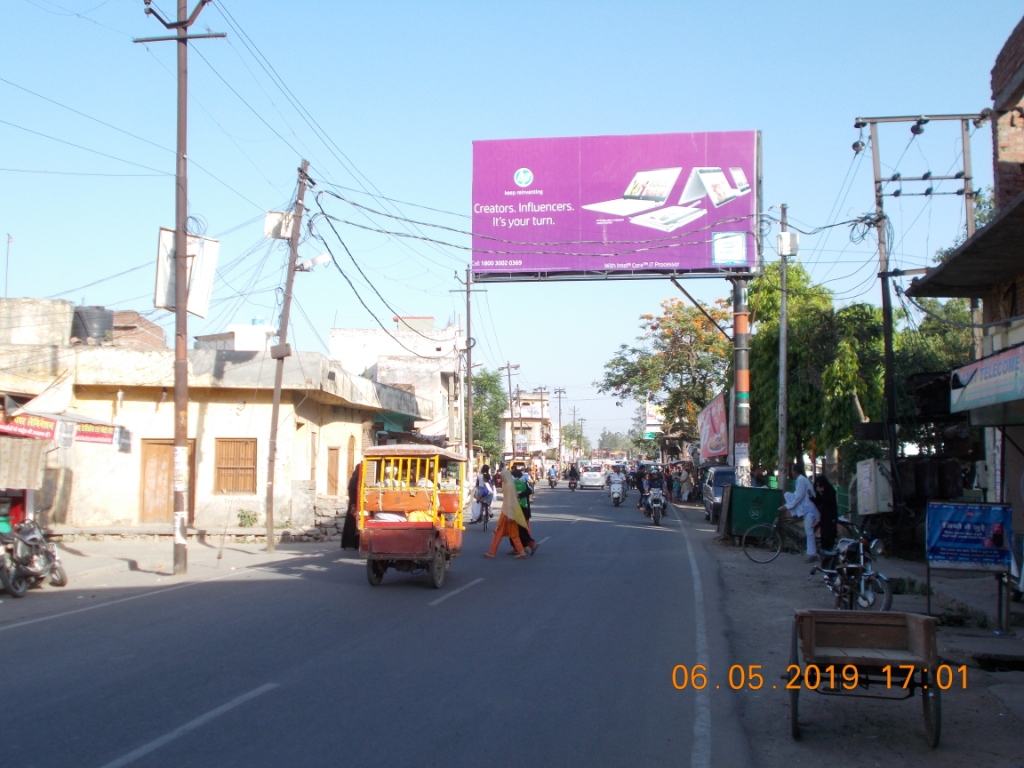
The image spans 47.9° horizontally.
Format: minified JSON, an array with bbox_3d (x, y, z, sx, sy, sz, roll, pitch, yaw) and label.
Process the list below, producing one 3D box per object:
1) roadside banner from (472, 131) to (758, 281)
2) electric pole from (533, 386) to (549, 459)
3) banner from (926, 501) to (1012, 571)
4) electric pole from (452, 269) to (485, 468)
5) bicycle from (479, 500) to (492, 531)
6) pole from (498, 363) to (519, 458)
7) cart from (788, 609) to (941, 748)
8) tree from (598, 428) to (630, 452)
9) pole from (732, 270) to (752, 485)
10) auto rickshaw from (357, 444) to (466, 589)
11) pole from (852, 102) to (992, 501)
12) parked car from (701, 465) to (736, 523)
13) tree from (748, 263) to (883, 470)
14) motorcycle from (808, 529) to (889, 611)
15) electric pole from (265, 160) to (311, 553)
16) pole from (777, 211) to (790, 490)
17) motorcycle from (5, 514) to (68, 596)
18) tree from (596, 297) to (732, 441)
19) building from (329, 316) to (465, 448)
[{"bbox_3d":[2.274,-3.908,25.353,6.200,3.100,0.350,-1,-4,9],"label":"roadside banner"},{"bbox_3d":[2.721,4.578,103.933,1.400,8.630,0.350,0,-4,5],"label":"electric pole"},{"bbox_3d":[4.288,1.430,10.824,0.810,0.660,0.060,0,-4,2],"label":"banner"},{"bbox_3d":[-1.587,0.147,43.094,1.350,9.010,0.350,0,-4,7],"label":"electric pole"},{"bbox_3d":[-0.655,3.163,28.950,0.570,1.040,1.800,0,-4,3],"label":"bicycle"},{"bbox_3d":[-0.031,2.739,71.992,1.100,8.190,0.350,0,-4,0],"label":"pole"},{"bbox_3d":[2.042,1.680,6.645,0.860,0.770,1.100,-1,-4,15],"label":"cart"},{"bbox_3d":[15.077,10.270,169.703,5.000,7.450,5.000,0,-4,0],"label":"tree"},{"bbox_3d":[5.081,0.527,25.429,0.340,5.800,0.340,0,-4,0],"label":"pole"},{"bbox_3d":[-1.310,1.880,16.459,1.020,1.840,2.700,-1,-4,8],"label":"auto rickshaw"},{"bbox_3d":[8.543,-1.194,23.951,2.750,9.020,0.400,0,-4,6],"label":"pole"},{"bbox_3d":[6.450,3.181,33.660,1.420,1.680,3.400,0,-4,5],"label":"parked car"},{"bbox_3d":[8.433,0.420,32.055,3.700,6.980,3.700,0,-4,0],"label":"tree"},{"bbox_3d":[3.638,1.933,12.292,0.750,1.080,1.950,1,-4,-10],"label":"motorcycle"},{"bbox_3d":[-4.296,-0.583,22.197,0.300,7.580,0.300,4,-4,7],"label":"electric pole"},{"bbox_3d":[6.140,-0.319,26.093,0.200,7.590,0.200,0,-4,0],"label":"pole"},{"bbox_3d":[-6.170,2.175,15.085,0.720,1.070,1.960,0,-4,6],"label":"motorcycle"},{"bbox_3d":[7.203,0.642,53.084,6.300,9.410,6.200,0,-4,5],"label":"tree"},{"bbox_3d":[-4.600,1.228,45.525,5.000,7.200,7.300,0,-4,5],"label":"building"}]

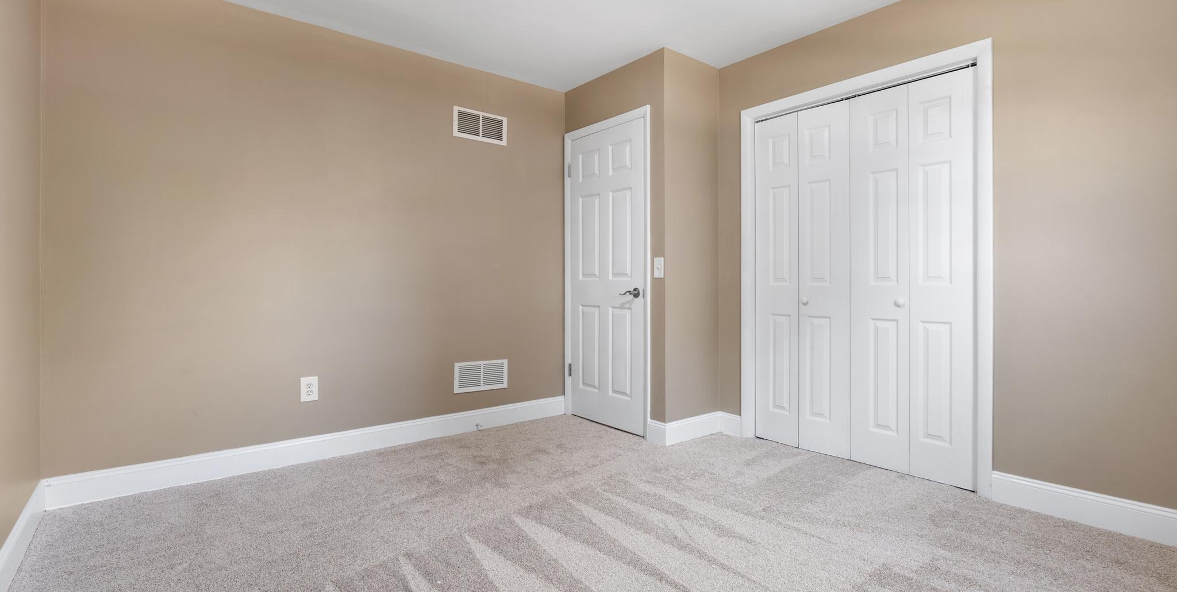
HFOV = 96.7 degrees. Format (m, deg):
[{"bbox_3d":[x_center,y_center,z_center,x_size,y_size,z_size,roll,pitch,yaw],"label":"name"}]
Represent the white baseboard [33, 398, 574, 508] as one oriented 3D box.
[{"bbox_3d":[-1.290,0.871,3.192,2.841,0.136,0.016,0,1,-39],"label":"white baseboard"}]

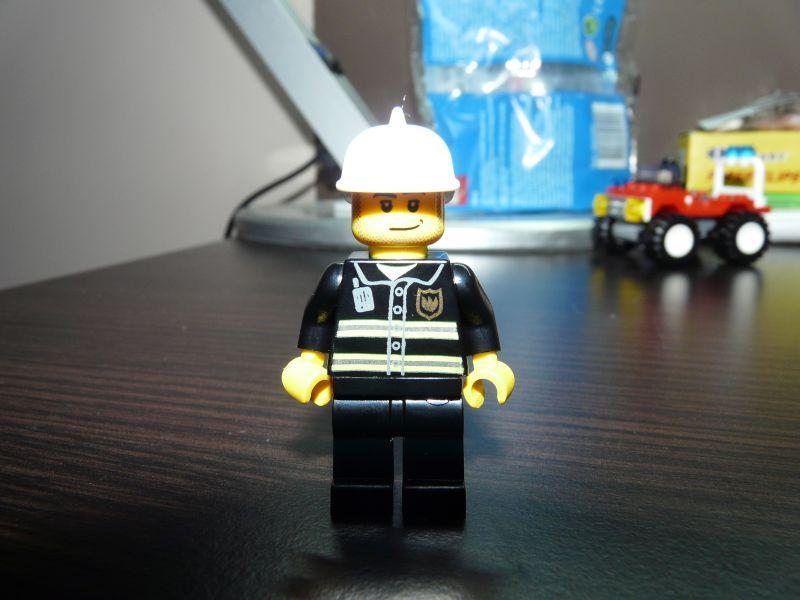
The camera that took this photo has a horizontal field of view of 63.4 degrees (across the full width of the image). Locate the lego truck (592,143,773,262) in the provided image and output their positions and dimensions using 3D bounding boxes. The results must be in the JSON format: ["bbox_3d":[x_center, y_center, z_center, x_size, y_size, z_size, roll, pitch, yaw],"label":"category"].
[{"bbox_3d":[0.131,-0.044,0.294,0.071,0.050,0.044,-4,12,-18],"label":"lego truck"}]

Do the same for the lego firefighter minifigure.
[{"bbox_3d":[0.000,0.001,0.074,0.025,0.045,0.015,1,11,3],"label":"lego firefighter minifigure"}]

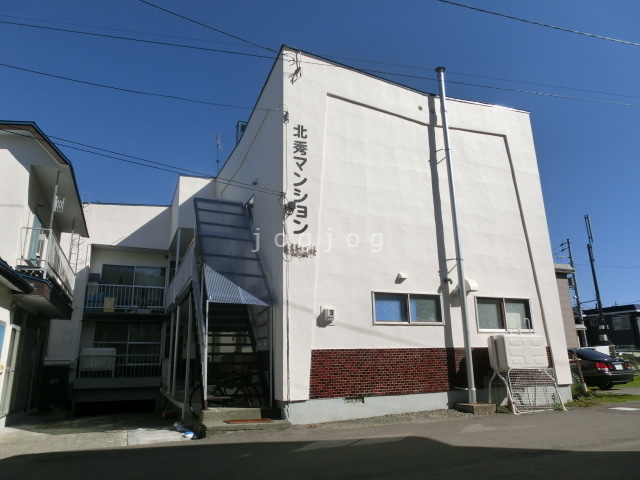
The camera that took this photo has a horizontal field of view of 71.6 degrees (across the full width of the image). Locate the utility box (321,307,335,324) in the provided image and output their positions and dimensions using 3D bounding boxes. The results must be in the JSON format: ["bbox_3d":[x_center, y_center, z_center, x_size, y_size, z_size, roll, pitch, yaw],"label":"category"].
[{"bbox_3d":[0.167,1.591,9.286,0.290,0.370,0.160,4,-16,-20],"label":"utility box"}]

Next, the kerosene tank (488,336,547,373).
[{"bbox_3d":[4.538,2.589,10.212,1.160,0.710,0.520,4,-16,-20],"label":"kerosene tank"}]

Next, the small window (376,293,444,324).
[{"bbox_3d":[2.028,1.573,10.105,1.819,0.737,0.100,4,-16,-20],"label":"small window"}]

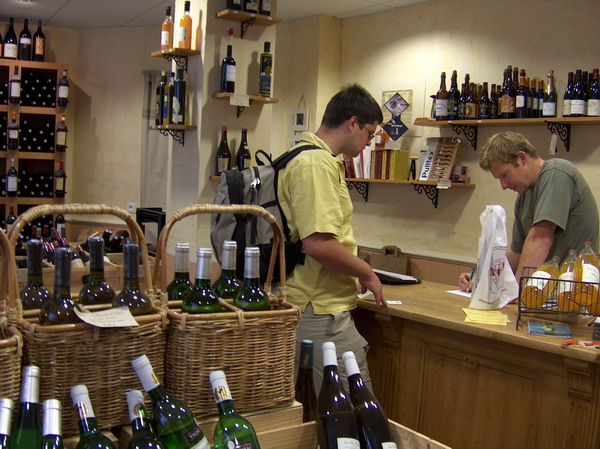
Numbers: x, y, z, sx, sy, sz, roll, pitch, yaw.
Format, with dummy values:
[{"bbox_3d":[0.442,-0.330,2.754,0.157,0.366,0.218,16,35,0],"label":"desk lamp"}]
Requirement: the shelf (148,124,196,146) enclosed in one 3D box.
[{"bbox_3d":[-0.775,-0.528,3.894,0.165,0.120,0.320,0,5,-38],"label":"shelf"}]

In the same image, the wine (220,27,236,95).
[{"bbox_3d":[-0.411,-0.954,3.740,0.082,0.372,0.082,3,5,0],"label":"wine"}]

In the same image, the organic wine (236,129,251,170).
[{"bbox_3d":[-0.341,-0.433,3.870,0.084,0.301,0.084,1,4,-20],"label":"organic wine"}]

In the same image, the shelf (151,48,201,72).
[{"bbox_3d":[-0.754,-0.982,3.879,0.158,0.115,0.360,0,6,-34],"label":"shelf"}]

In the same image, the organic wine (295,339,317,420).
[{"bbox_3d":[0.010,0.431,1.523,0.077,0.320,0.077,3,5,0],"label":"organic wine"}]

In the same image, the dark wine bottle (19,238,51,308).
[{"bbox_3d":[-0.541,0.183,1.302,0.077,0.305,0.077,3,5,0],"label":"dark wine bottle"}]

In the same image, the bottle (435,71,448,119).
[{"bbox_3d":[0.905,-0.825,4.100,0.079,0.310,0.079,-2,7,-45],"label":"bottle"}]

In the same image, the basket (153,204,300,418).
[{"bbox_3d":[-0.172,0.165,1.393,0.270,0.420,0.225,0,5,-29],"label":"basket"}]

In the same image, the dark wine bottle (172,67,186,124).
[{"bbox_3d":[-0.716,-0.757,3.810,0.068,0.332,0.068,3,4,0],"label":"dark wine bottle"}]

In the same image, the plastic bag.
[{"bbox_3d":[0.755,0.127,2.500,0.178,0.395,0.115,3,4,3],"label":"plastic bag"}]

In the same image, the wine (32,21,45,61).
[{"bbox_3d":[-2.119,-1.490,5.210,0.095,0.333,0.095,2,4,-15],"label":"wine"}]

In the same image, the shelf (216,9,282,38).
[{"bbox_3d":[-0.303,-1.176,3.845,0.385,0.118,0.160,0,4,-32],"label":"shelf"}]

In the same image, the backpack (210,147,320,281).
[{"bbox_3d":[-0.140,-0.029,2.330,0.280,0.480,0.320,1,5,-22],"label":"backpack"}]

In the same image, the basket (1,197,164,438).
[{"bbox_3d":[-0.443,0.171,1.313,0.270,0.420,0.225,0,6,-34],"label":"basket"}]

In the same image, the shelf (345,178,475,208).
[{"bbox_3d":[0.689,-0.224,4.714,0.260,0.178,1.200,-1,5,-43],"label":"shelf"}]

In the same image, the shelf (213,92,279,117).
[{"bbox_3d":[-0.313,-0.701,3.847,0.375,0.120,0.165,0,5,-30],"label":"shelf"}]

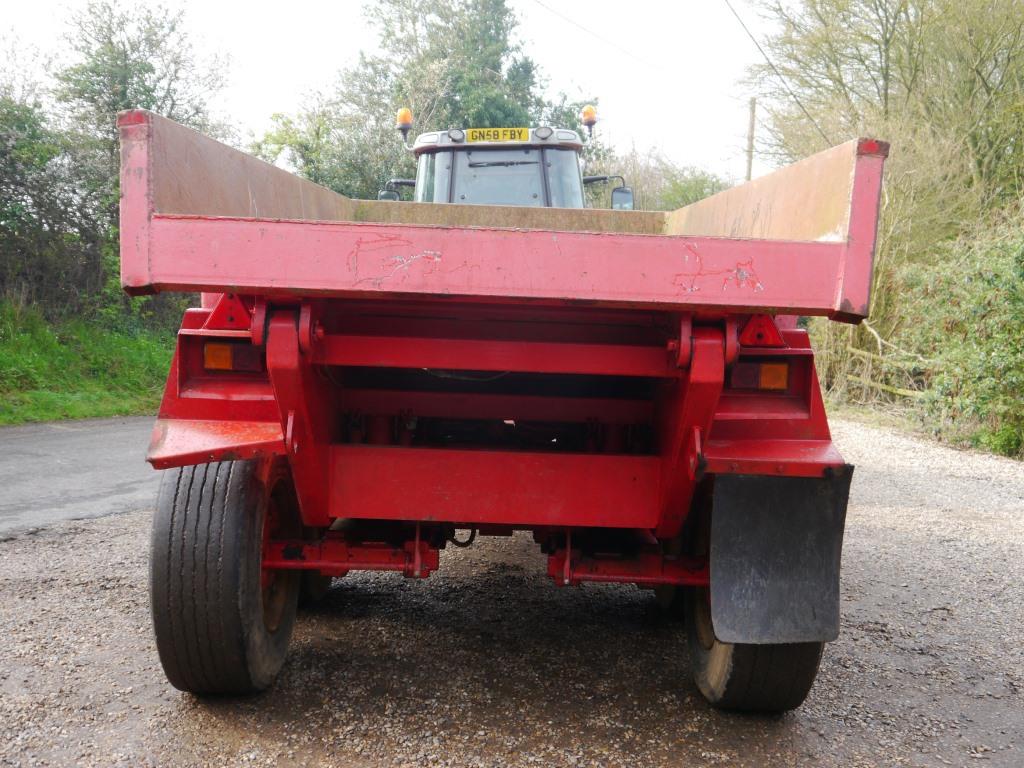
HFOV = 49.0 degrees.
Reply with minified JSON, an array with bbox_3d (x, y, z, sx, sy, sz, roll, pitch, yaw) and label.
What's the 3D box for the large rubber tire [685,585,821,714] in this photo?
[{"bbox_3d":[0.933,0.734,4.398,0.385,1.060,1.060,2,4,0],"label":"large rubber tire"}]

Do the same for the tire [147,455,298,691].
[{"bbox_3d":[-1.085,0.653,4.400,0.385,1.060,1.060,2,4,0],"label":"tire"}]

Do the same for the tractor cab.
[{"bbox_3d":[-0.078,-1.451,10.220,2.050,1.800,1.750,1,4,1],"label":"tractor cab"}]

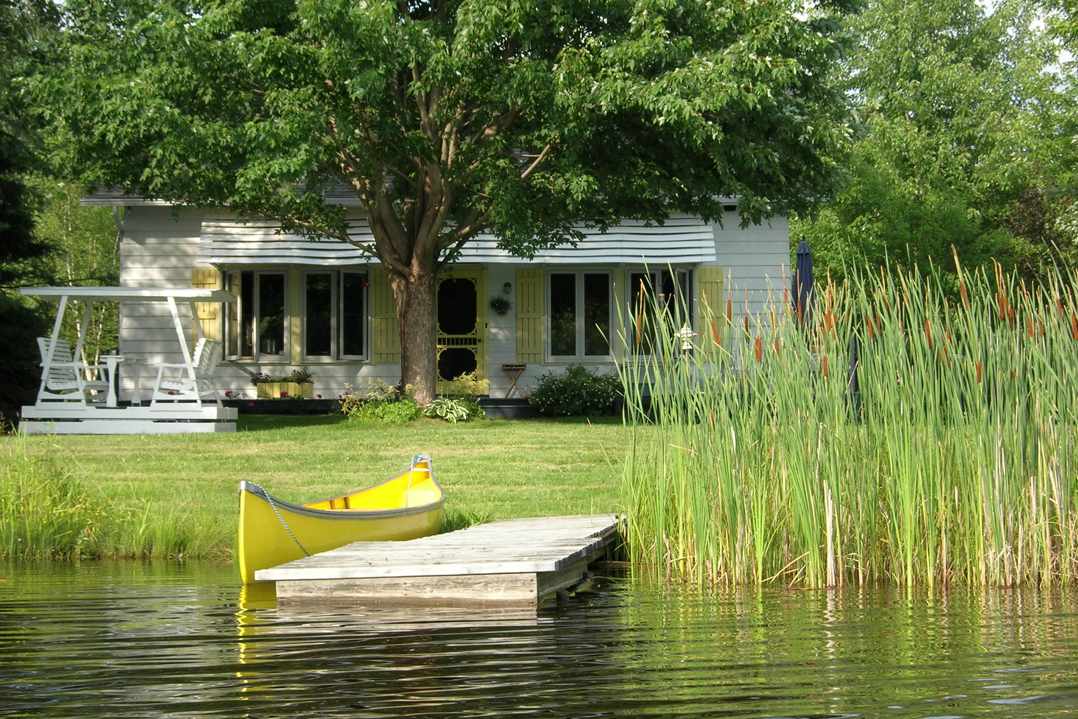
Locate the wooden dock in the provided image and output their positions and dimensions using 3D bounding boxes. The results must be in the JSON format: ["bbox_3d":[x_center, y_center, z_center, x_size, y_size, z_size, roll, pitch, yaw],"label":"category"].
[{"bbox_3d":[-0.259,0.942,11.000,1.240,0.200,3.800,0,-1,9],"label":"wooden dock"}]

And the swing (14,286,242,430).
[{"bbox_3d":[-5.187,0.017,28.565,2.440,1.830,1.500,0,-1,3],"label":"swing"}]

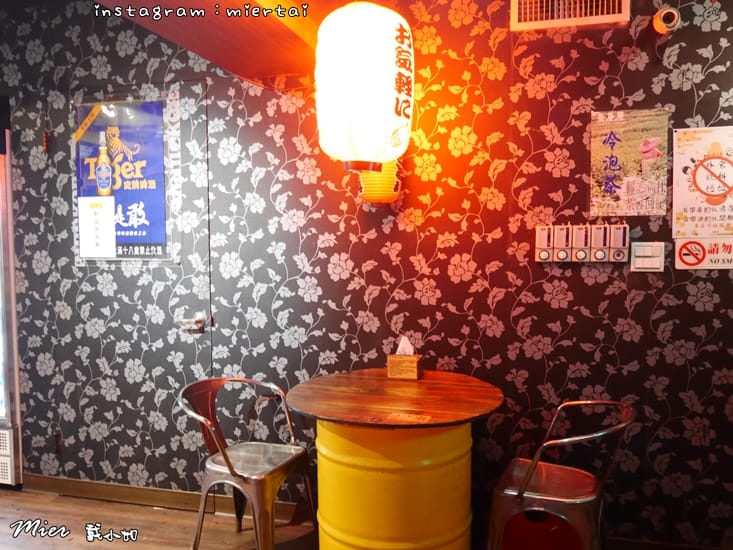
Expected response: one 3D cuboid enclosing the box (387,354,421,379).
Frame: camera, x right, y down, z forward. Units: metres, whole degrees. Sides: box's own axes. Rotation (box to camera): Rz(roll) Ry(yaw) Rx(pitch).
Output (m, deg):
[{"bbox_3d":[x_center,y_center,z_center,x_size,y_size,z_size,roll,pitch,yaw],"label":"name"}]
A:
[{"bbox_3d":[0.158,0.383,2.649,0.127,0.078,0.112,1,4,12],"label":"box"}]

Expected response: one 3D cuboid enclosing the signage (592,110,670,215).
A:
[{"bbox_3d":[1.026,-0.435,2.482,0.282,0.410,0.008,1,4,15],"label":"signage"}]

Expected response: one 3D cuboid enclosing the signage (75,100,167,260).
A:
[{"bbox_3d":[-1.204,-0.459,3.100,0.499,0.767,0.008,1,4,15],"label":"signage"}]

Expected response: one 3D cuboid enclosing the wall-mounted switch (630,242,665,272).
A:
[{"bbox_3d":[1.099,-0.068,2.478,0.118,0.115,0.020,1,4,15],"label":"wall-mounted switch"}]

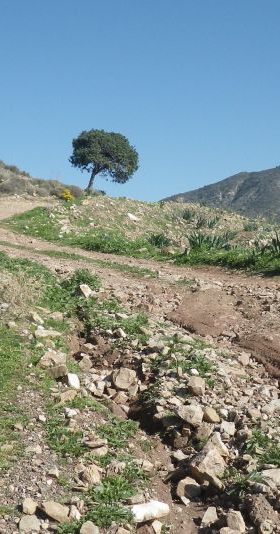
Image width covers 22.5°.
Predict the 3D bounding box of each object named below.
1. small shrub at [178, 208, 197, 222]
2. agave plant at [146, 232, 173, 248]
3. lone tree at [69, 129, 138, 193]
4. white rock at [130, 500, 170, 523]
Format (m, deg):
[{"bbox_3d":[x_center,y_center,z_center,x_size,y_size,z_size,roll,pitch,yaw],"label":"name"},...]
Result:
[{"bbox_3d":[1.549,-1.680,23.000,0.640,0.460,0.600,0,1,4],"label":"small shrub"},{"bbox_3d":[0.433,-0.620,16.500,0.608,0.374,0.548,0,-2,0],"label":"agave plant"},{"bbox_3d":[-2.484,-7.249,48.000,4.600,4.300,4.500,0,1,-3],"label":"lone tree"},{"bbox_3d":[0.048,1.248,3.600,0.200,0.085,0.110,0,-2,-9],"label":"white rock"}]

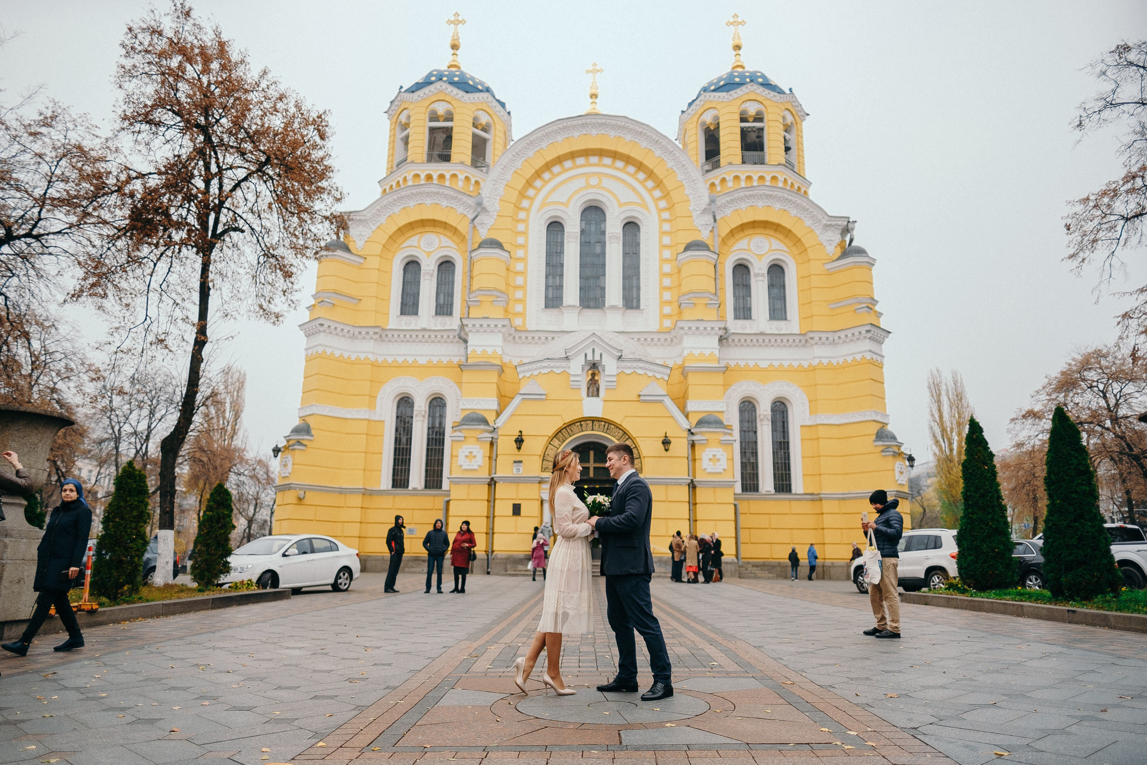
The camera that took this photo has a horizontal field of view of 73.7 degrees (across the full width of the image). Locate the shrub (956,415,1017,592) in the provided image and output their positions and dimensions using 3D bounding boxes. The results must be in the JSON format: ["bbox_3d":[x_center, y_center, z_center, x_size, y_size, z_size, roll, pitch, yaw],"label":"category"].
[{"bbox_3d":[9.045,2.682,17.056,1.250,3.800,1.250,1,-12,2],"label":"shrub"}]

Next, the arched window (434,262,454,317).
[{"bbox_3d":[-6.241,-4.625,37.324,0.890,2.820,0.320,1,-12,1],"label":"arched window"}]

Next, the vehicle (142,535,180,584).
[{"bbox_3d":[-14.034,5.340,22.790,1.770,1.500,4.350,-5,-13,24],"label":"vehicle"}]

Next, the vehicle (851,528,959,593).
[{"bbox_3d":[9.423,4.878,20.658,1.810,1.690,4.430,5,-13,-20],"label":"vehicle"}]

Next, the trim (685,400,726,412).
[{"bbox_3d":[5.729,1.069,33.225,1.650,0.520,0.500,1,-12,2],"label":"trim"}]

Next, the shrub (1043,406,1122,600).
[{"bbox_3d":[10.115,2.347,15.440,1.340,3.796,1.340,1,-12,1],"label":"shrub"}]

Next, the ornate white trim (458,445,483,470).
[{"bbox_3d":[-4.180,3.055,31.090,1.000,1.000,0.160,1,-12,1],"label":"ornate white trim"}]

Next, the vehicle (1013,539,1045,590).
[{"bbox_3d":[12.217,5.291,21.938,1.830,1.520,4.600,9,-15,-33],"label":"vehicle"}]

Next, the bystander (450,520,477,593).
[{"bbox_3d":[-2.574,4.143,18.195,0.600,1.670,0.480,-7,-15,31],"label":"bystander"}]

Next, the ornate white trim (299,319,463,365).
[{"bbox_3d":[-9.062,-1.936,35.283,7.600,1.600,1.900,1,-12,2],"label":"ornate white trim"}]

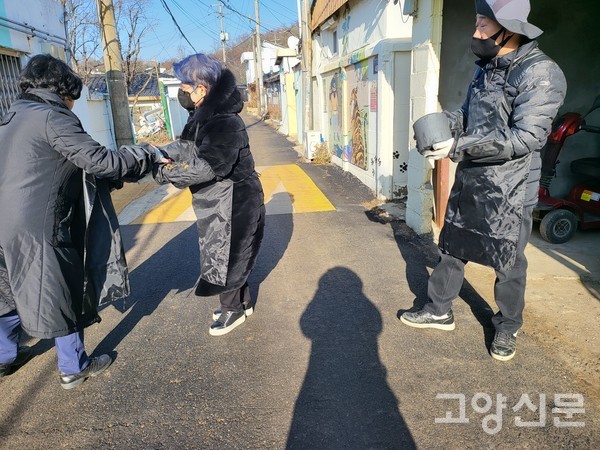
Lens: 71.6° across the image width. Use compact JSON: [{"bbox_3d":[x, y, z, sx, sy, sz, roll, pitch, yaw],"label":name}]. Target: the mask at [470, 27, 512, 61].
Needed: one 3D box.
[{"bbox_3d":[0.865,-0.818,1.880,0.125,0.145,0.145,-9,18,-20],"label":"mask"}]

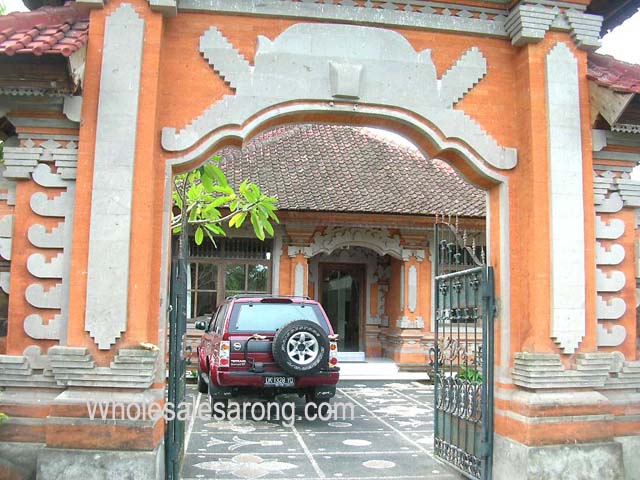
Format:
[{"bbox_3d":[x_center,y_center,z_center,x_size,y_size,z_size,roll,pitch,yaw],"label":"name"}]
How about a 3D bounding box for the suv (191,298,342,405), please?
[{"bbox_3d":[-0.990,1.760,10.450,1.760,1.740,4.500,3,-6,-14],"label":"suv"}]

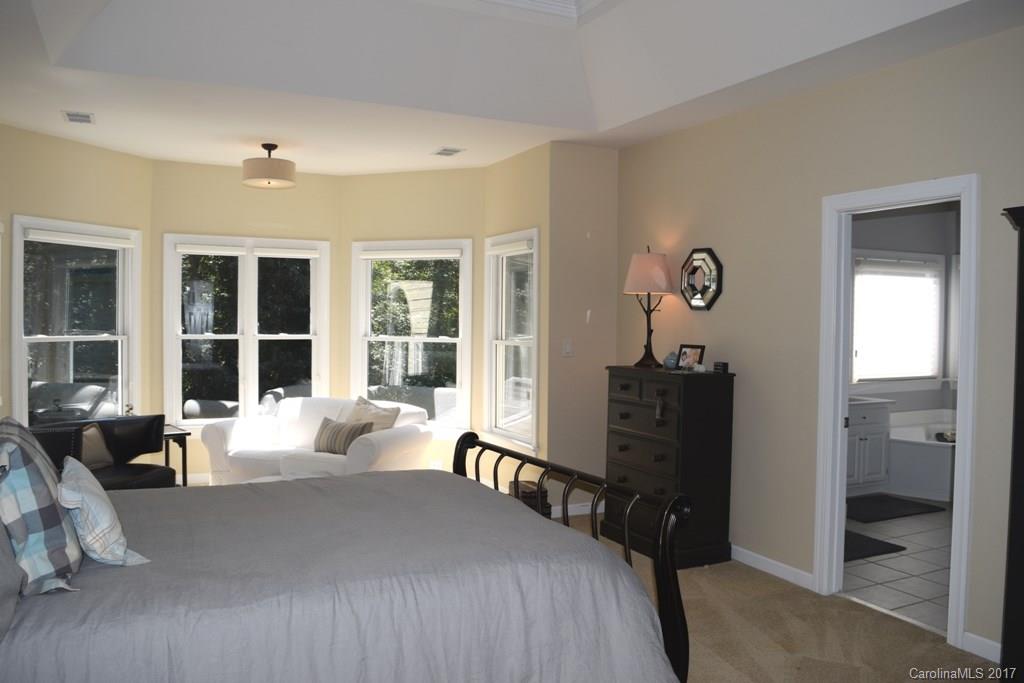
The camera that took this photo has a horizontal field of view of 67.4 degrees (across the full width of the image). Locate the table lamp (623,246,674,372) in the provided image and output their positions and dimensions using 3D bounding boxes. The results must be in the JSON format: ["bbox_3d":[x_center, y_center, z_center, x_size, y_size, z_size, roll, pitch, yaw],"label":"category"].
[{"bbox_3d":[0.921,-0.229,5.135,0.310,0.809,0.260,1,2,14],"label":"table lamp"}]

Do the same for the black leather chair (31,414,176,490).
[{"bbox_3d":[-2.670,0.893,4.996,0.730,0.770,0.770,1,2,13],"label":"black leather chair"}]

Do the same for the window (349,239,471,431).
[{"bbox_3d":[-0.887,-0.071,6.805,1.172,1.627,0.120,1,2,20],"label":"window"}]

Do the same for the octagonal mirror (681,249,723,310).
[{"bbox_3d":[1.194,-0.397,4.922,0.045,0.395,0.380,0,2,-29],"label":"octagonal mirror"}]

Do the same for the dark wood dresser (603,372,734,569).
[{"bbox_3d":[0.980,0.754,4.898,0.425,1.137,0.770,0,2,-28],"label":"dark wood dresser"}]

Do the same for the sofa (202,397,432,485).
[{"bbox_3d":[-1.494,0.863,5.935,1.520,0.790,0.880,1,2,20],"label":"sofa"}]

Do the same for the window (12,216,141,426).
[{"bbox_3d":[-3.242,-0.061,5.779,0.120,1.627,1.072,1,2,21],"label":"window"}]

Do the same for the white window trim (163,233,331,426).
[{"bbox_3d":[-2.284,-0.084,6.719,1.362,1.627,0.120,0,2,-25],"label":"white window trim"}]

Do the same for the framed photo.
[{"bbox_3d":[1.169,0.110,4.970,0.030,0.155,0.195,20,-10,-35],"label":"framed photo"}]

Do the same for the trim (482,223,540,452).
[{"bbox_3d":[0.004,-0.036,6.116,0.120,1.627,0.943,0,2,-26],"label":"trim"}]

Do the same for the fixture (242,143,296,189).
[{"bbox_3d":[-1.795,-1.310,5.686,0.400,0.294,0.400,1,2,0],"label":"fixture"}]

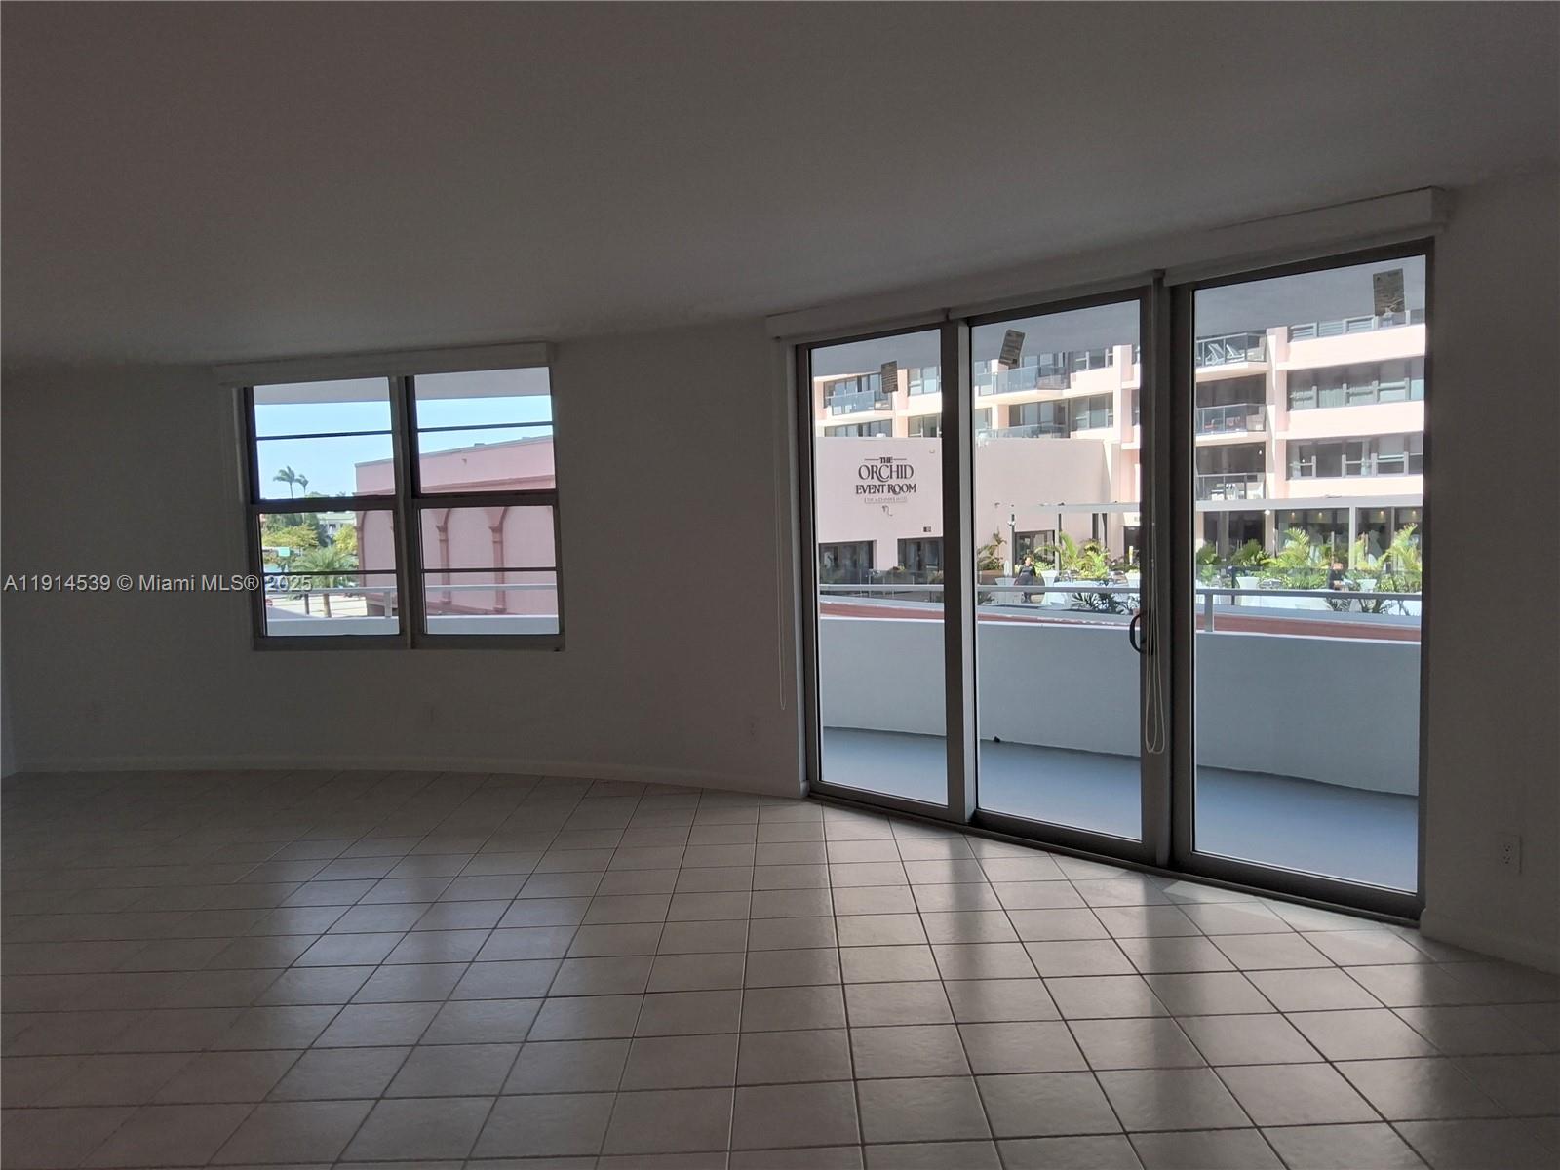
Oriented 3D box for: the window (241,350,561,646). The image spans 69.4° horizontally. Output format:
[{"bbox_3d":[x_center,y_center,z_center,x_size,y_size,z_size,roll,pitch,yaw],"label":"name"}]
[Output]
[{"bbox_3d":[-2.199,-0.453,6.470,1.950,1.650,0.110,-1,4,13],"label":"window"}]

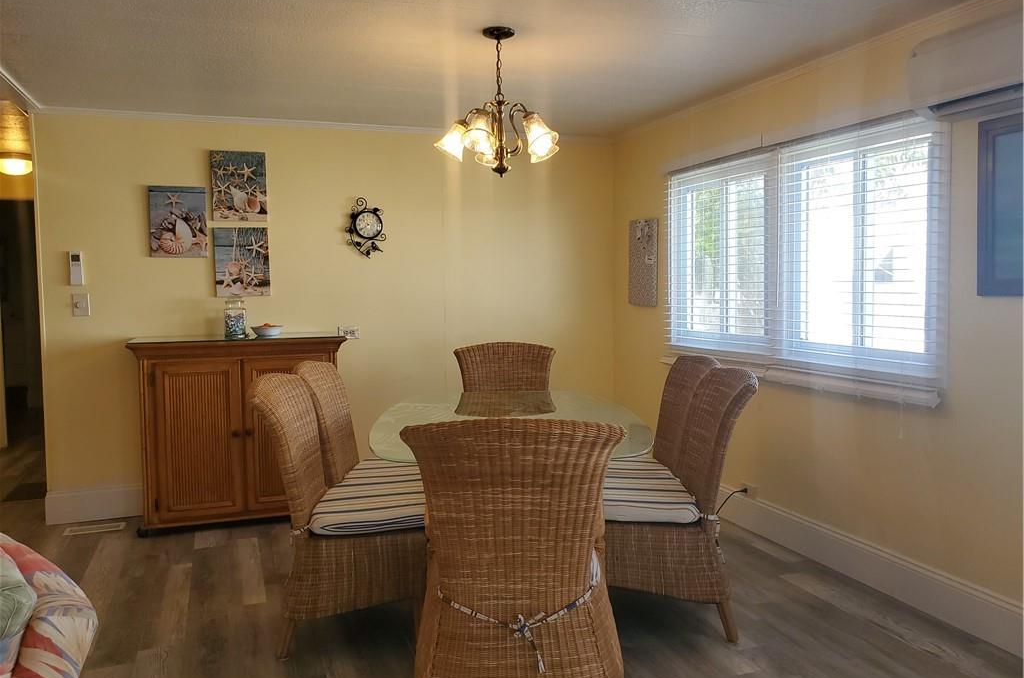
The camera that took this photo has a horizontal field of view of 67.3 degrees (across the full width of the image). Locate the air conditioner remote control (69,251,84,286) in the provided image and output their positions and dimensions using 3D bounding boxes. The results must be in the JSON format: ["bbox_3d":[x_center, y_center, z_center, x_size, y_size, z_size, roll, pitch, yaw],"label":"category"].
[{"bbox_3d":[-2.379,-0.384,4.204,0.059,0.180,0.027,-2,4,-20],"label":"air conditioner remote control"}]

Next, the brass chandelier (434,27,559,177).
[{"bbox_3d":[-0.051,-0.873,2.875,0.455,0.532,0.455,0,4,0],"label":"brass chandelier"}]

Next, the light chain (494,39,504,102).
[{"bbox_3d":[-0.046,-0.999,2.866,0.030,0.226,0.030,0,4,0],"label":"light chain"}]

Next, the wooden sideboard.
[{"bbox_3d":[-1.512,0.515,4.372,1.120,1.040,0.475,-1,3,-16],"label":"wooden sideboard"}]

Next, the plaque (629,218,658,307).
[{"bbox_3d":[0.834,-0.485,4.875,0.022,0.540,0.320,-2,3,-22],"label":"plaque"}]

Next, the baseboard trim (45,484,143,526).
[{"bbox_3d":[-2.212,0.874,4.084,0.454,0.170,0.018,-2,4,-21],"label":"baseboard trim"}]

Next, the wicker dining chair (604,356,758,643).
[{"bbox_3d":[0.510,0.562,2.827,0.610,0.927,0.549,0,4,4],"label":"wicker dining chair"}]

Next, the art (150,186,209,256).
[{"bbox_3d":[-1.788,-0.624,4.123,0.283,0.370,0.025,-2,4,-21],"label":"art"}]

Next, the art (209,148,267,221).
[{"bbox_3d":[-1.601,-0.893,4.522,0.303,0.403,0.030,-1,3,-16],"label":"art"}]

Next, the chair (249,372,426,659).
[{"bbox_3d":[-0.521,0.575,2.741,0.610,0.927,0.549,-1,4,-3],"label":"chair"}]

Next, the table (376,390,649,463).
[{"bbox_3d":[-0.011,0.710,3.182,1.065,0.757,1.820,-1,3,-3],"label":"table"}]

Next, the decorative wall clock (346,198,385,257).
[{"bbox_3d":[-0.845,-0.642,4.458,0.235,0.349,0.050,-2,4,-21],"label":"decorative wall clock"}]

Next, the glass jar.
[{"bbox_3d":[-1.537,-0.109,4.262,0.108,0.211,0.108,-1,3,-16],"label":"glass jar"}]

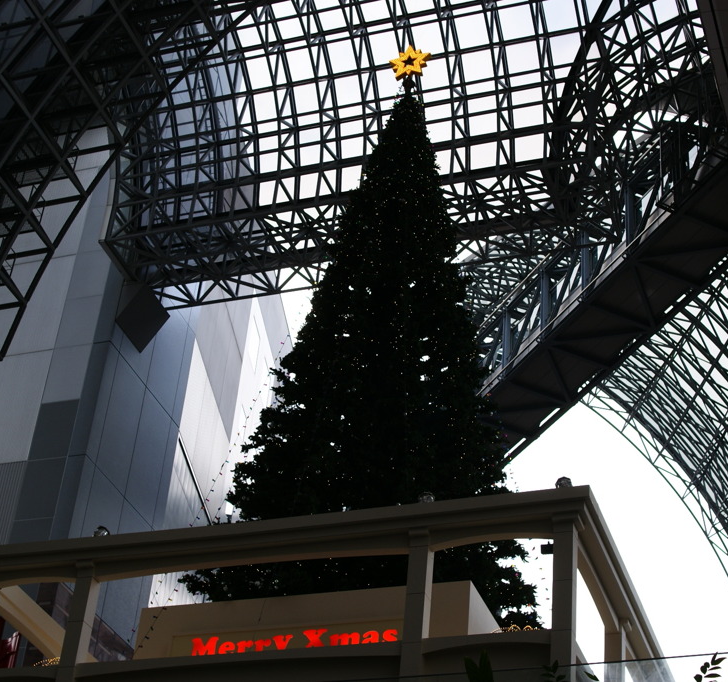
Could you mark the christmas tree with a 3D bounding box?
[{"bbox_3d":[0.636,-0.985,39.668,8.256,19.296,8.256,-8,-37,18],"label":"christmas tree"}]

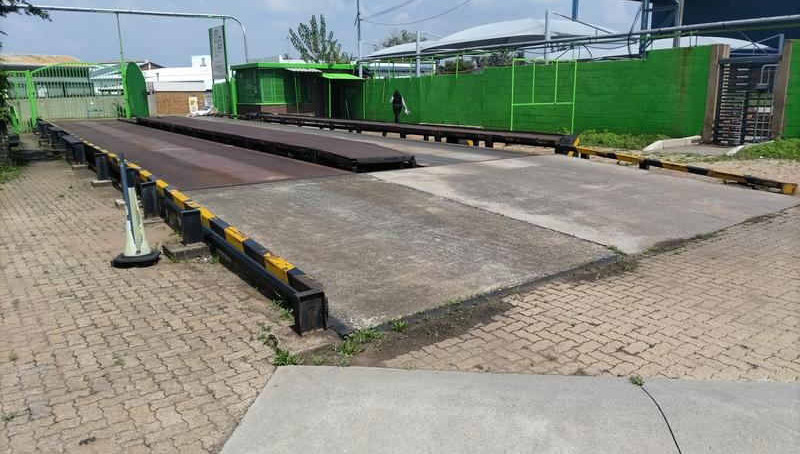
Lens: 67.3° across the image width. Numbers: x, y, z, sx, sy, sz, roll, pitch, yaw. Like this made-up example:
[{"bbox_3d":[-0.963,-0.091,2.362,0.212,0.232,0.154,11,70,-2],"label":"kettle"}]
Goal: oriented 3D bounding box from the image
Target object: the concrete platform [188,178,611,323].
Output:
[{"bbox_3d":[-0.461,-0.059,6.694,3.060,0.330,4.850,-9,15,-32],"label":"concrete platform"}]

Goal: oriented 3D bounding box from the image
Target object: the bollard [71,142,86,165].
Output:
[{"bbox_3d":[-7.521,-1.702,14.043,0.190,0.490,0.180,-9,15,-32],"label":"bollard"}]

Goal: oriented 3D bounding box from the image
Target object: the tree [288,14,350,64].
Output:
[{"bbox_3d":[-5.349,-10.722,40.126,4.300,6.720,4.300,-3,13,-7],"label":"tree"}]

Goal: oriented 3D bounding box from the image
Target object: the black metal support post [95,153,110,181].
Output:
[{"bbox_3d":[-5.641,-1.131,11.344,0.190,0.490,0.180,-9,15,-32],"label":"black metal support post"}]

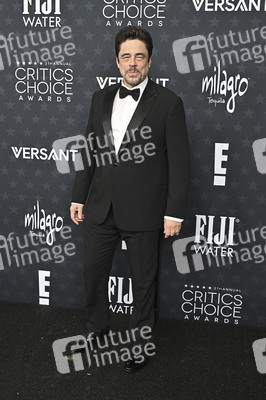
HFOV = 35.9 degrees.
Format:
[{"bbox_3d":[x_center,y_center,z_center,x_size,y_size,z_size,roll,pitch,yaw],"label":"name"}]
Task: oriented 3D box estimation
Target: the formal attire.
[{"bbox_3d":[-0.038,0.102,2.245,0.620,1.500,0.360,7,10,29],"label":"formal attire"}]

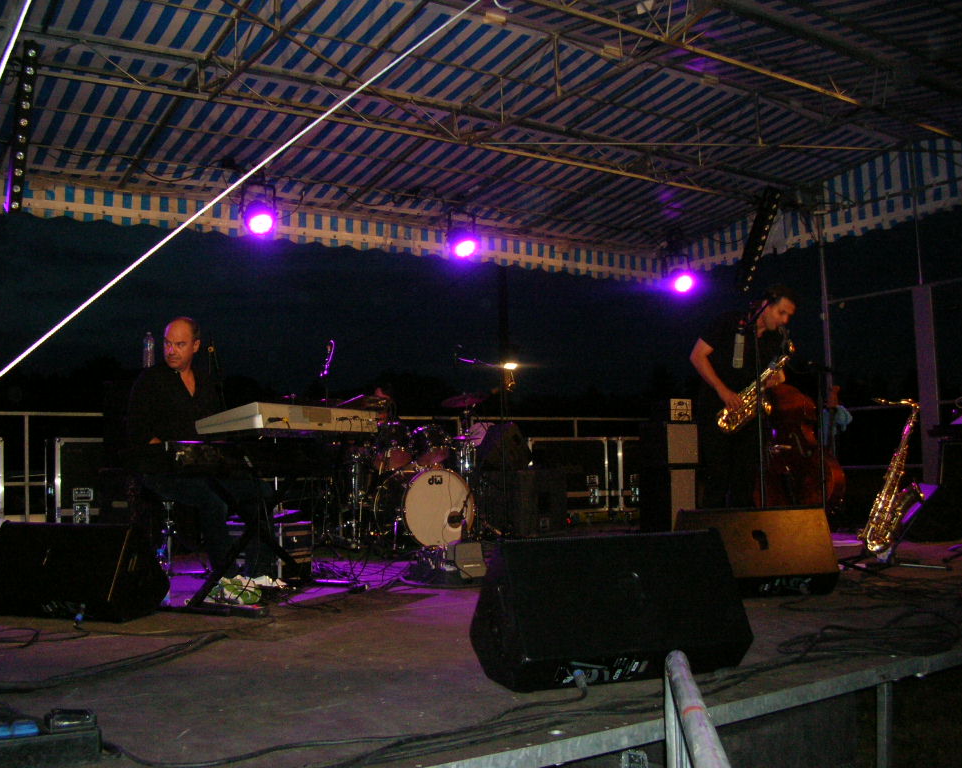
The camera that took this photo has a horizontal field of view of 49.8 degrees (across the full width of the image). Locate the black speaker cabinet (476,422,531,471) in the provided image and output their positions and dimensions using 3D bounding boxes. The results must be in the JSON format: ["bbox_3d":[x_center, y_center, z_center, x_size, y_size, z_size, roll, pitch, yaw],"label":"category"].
[{"bbox_3d":[0.218,0.557,8.727,0.400,0.370,0.500,-4,-5,21],"label":"black speaker cabinet"}]

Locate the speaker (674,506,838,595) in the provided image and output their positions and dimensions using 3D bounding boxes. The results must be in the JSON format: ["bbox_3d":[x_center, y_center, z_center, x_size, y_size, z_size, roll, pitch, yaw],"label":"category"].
[{"bbox_3d":[1.204,0.726,4.561,0.680,0.355,0.490,-1,-5,-6],"label":"speaker"}]

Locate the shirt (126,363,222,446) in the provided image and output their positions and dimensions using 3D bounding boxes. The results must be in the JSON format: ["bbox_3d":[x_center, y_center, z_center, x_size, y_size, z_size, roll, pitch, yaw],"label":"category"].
[{"bbox_3d":[-1.402,0.175,4.720,0.450,0.560,0.310,2,-6,-41],"label":"shirt"}]

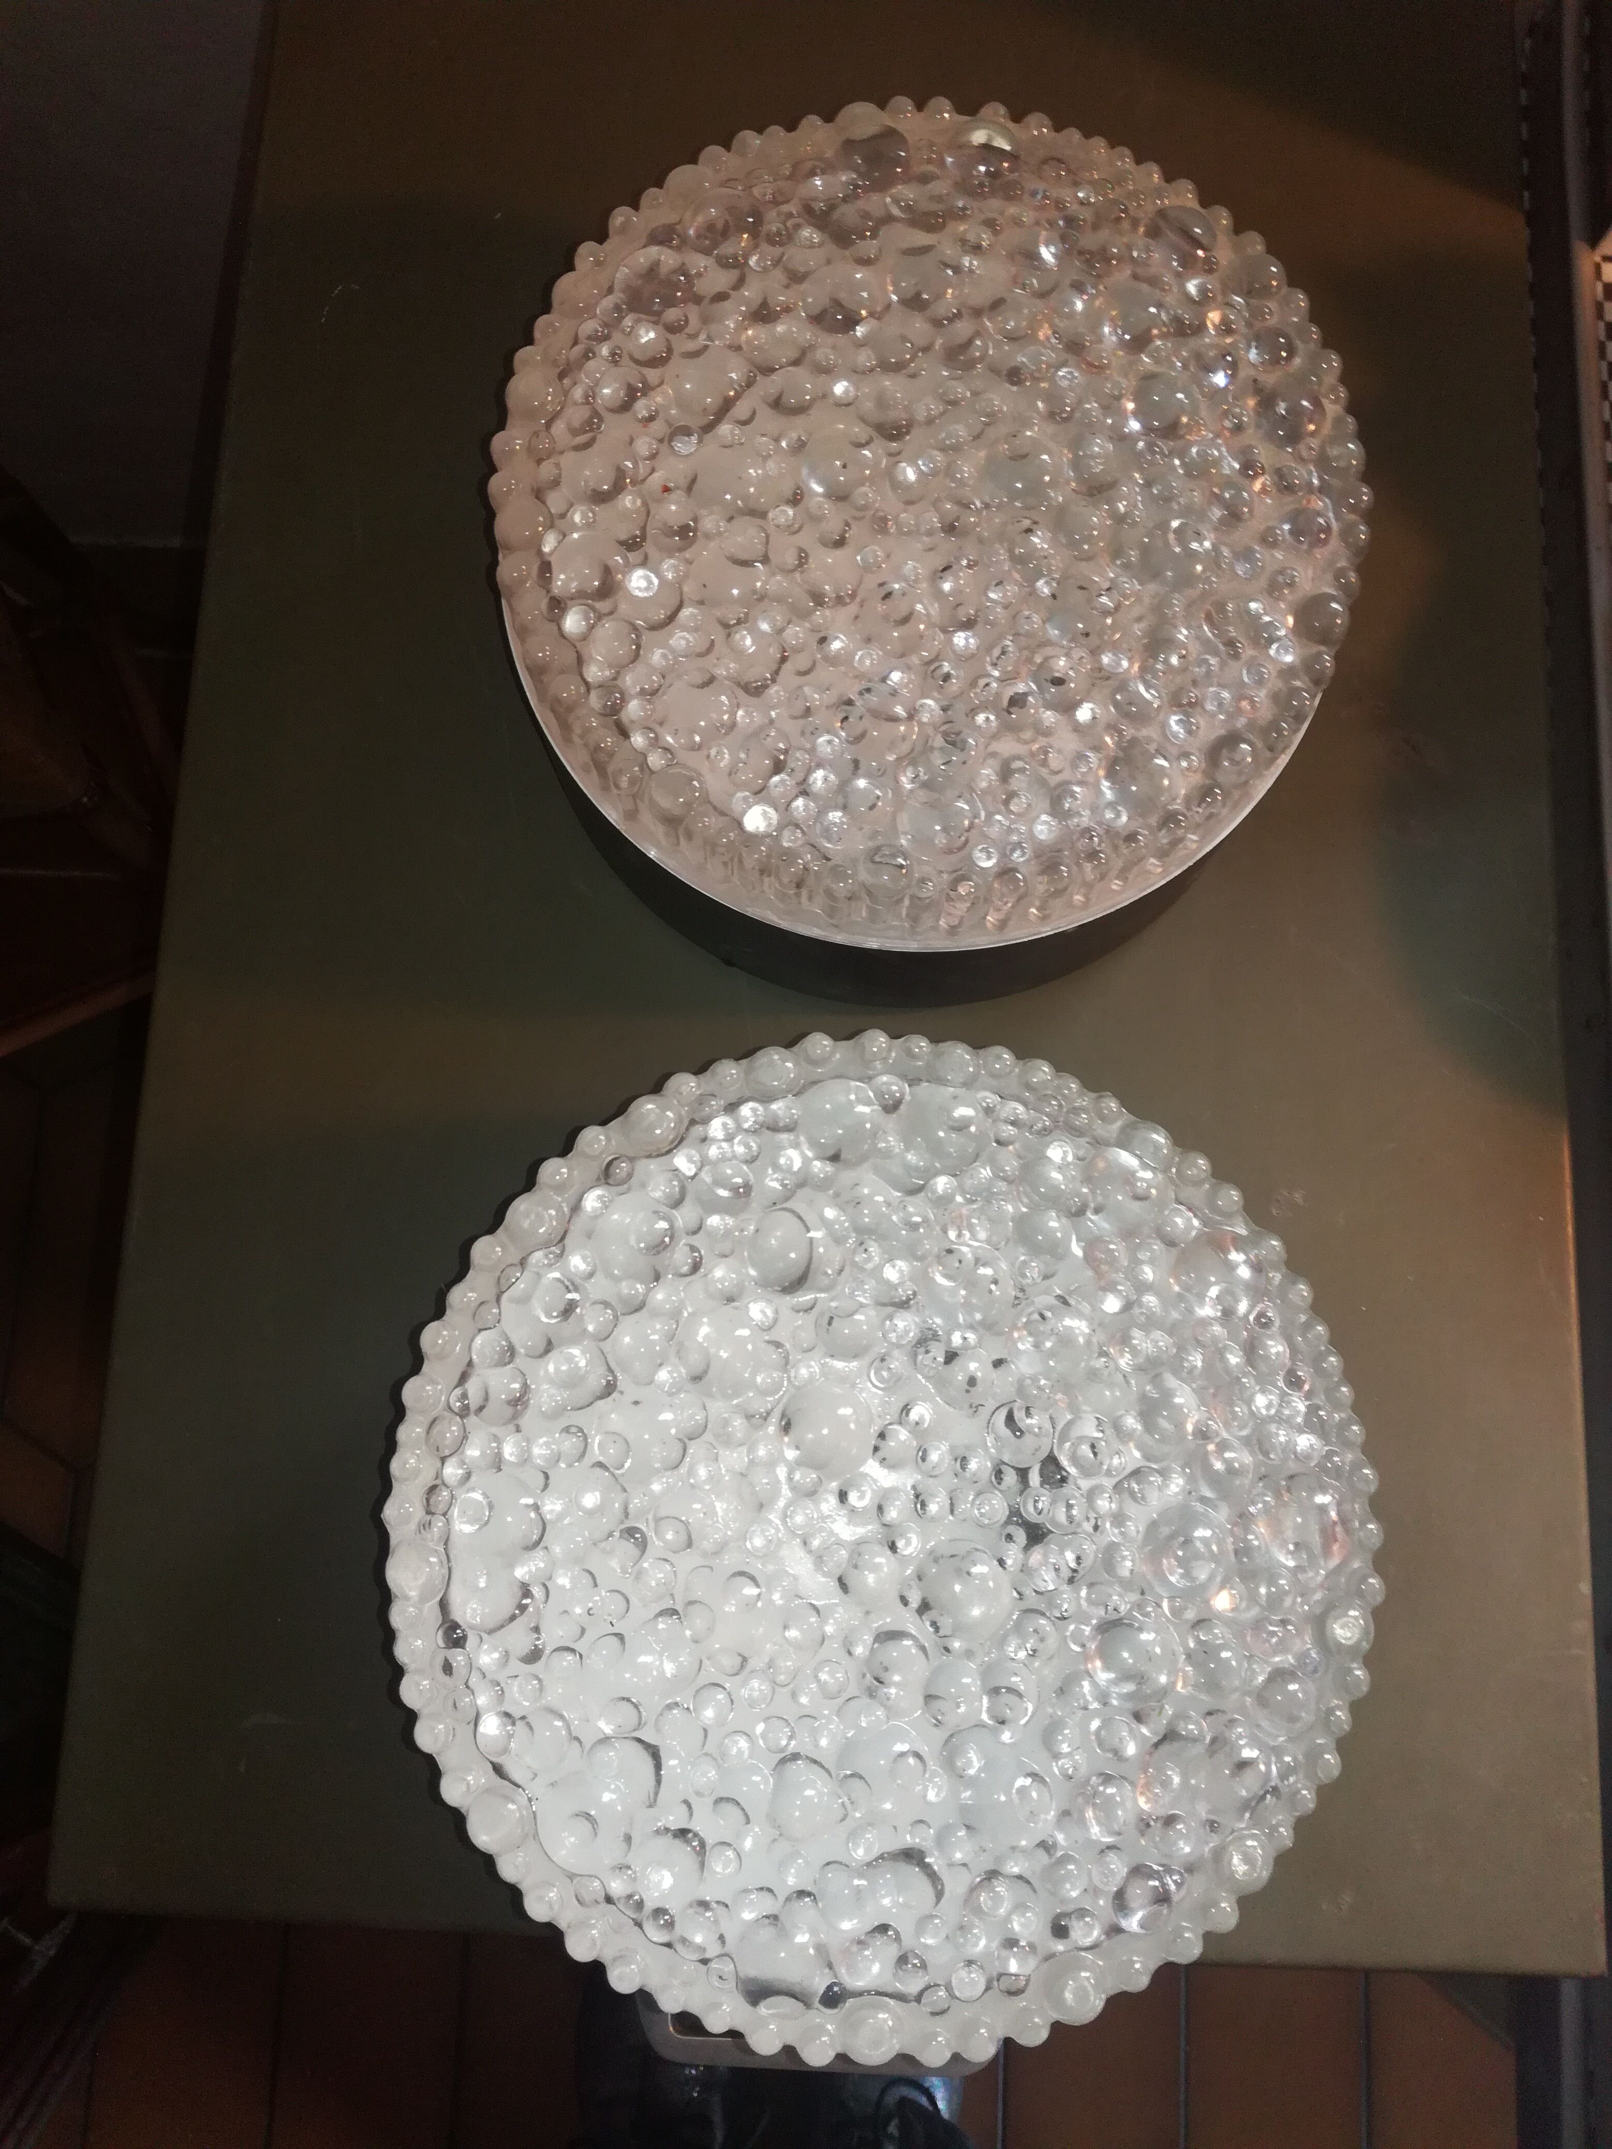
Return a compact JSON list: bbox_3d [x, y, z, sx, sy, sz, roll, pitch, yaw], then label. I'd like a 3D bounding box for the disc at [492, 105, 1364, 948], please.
[{"bbox_3d":[0.043,-0.204,0.600,0.314,0.060,0.314,0,79,0],"label":"disc"}]

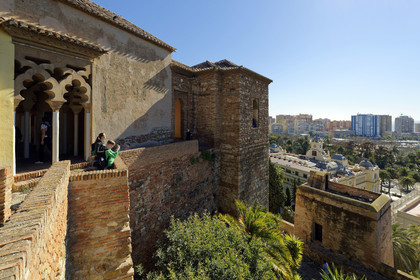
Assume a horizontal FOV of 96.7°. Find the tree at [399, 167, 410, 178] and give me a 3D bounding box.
[{"bbox_3d":[111.470,19.772,107.000,5.000,9.500,5.000,-3,4,-44],"label":"tree"}]

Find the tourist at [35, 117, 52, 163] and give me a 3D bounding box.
[{"bbox_3d":[-6.072,-0.018,6.850,0.550,1.720,0.500,-1,3,-22],"label":"tourist"}]

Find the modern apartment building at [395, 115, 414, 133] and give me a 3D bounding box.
[{"bbox_3d":[510.471,-36.743,490.000,24.000,48.000,32.000,-3,4,-44],"label":"modern apartment building"}]

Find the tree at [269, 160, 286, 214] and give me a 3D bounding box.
[{"bbox_3d":[16.583,12.726,48.000,6.300,15.000,6.300,2,3,34],"label":"tree"}]

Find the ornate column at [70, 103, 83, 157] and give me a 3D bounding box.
[{"bbox_3d":[-5.720,-0.407,8.000,0.370,2.200,0.370,2,3,34],"label":"ornate column"}]

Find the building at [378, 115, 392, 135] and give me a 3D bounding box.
[{"bbox_3d":[404.205,-33.396,430.000,27.000,50.000,25.000,2,3,37],"label":"building"}]

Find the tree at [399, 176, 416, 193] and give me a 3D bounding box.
[{"bbox_3d":[98.909,22.286,93.500,6.300,8.000,6.300,-3,4,-44],"label":"tree"}]

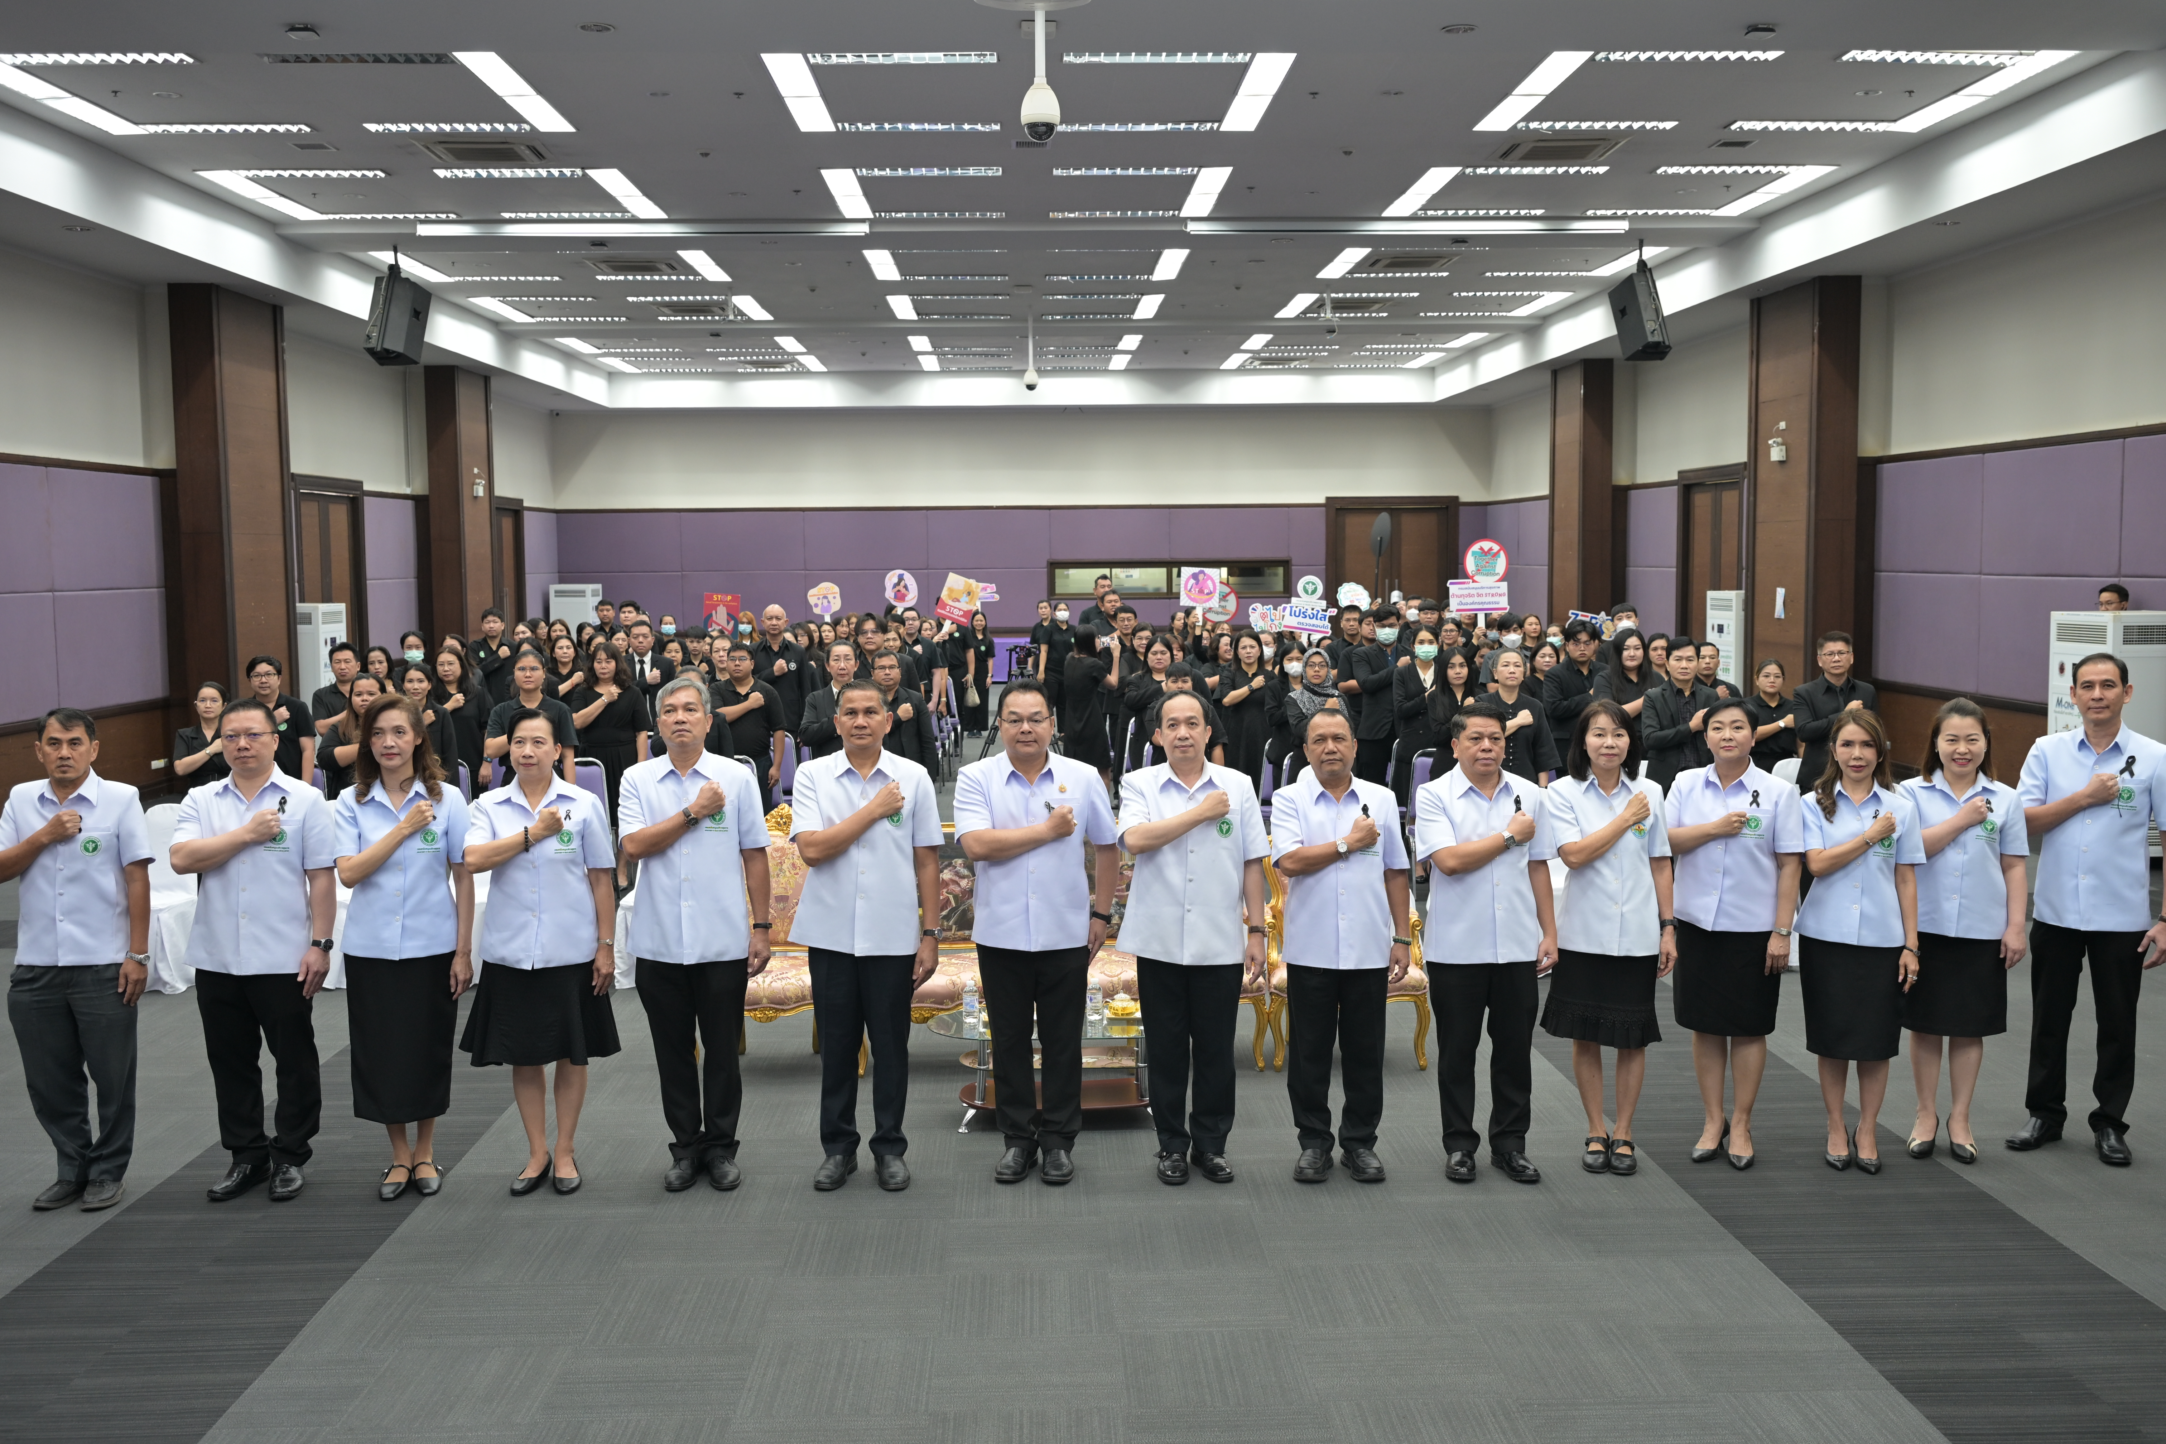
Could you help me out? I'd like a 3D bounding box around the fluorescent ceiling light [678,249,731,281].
[{"bbox_3d":[-4.078,-4.957,21.507,0.270,0.090,2.280,-1,5,-2],"label":"fluorescent ceiling light"}]

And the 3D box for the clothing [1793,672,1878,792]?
[{"bbox_3d":[4.272,0.096,11.295,0.462,0.727,0.320,1,5,12],"label":"clothing"}]

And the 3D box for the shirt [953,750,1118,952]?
[{"bbox_3d":[-0.168,0.441,6.920,0.578,0.676,0.330,-1,5,-2],"label":"shirt"}]

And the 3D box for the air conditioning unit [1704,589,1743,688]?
[{"bbox_3d":[7.252,-0.544,21.678,0.620,1.777,0.580,-1,5,-11],"label":"air conditioning unit"}]

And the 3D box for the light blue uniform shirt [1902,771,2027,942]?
[{"bbox_3d":[3.167,0.481,7.158,0.490,0.596,0.270,1,5,22],"label":"light blue uniform shirt"}]

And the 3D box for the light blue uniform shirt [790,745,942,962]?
[{"bbox_3d":[-0.752,0.446,6.901,0.533,0.699,0.310,-1,5,-4],"label":"light blue uniform shirt"}]

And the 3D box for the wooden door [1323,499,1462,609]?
[{"bbox_3d":[5.440,-2.330,34.961,2.330,3.170,0.150,0,5,-2],"label":"wooden door"}]

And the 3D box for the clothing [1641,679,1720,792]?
[{"bbox_3d":[3.504,0.105,11.561,0.500,0.680,0.300,1,5,13],"label":"clothing"}]

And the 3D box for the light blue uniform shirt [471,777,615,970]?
[{"bbox_3d":[-1.873,0.520,6.909,0.498,0.663,0.270,-1,5,-10],"label":"light blue uniform shirt"}]

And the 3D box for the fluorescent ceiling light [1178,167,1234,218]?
[{"bbox_3d":[1.071,-4.642,17.459,0.260,0.080,2.369,-1,5,-2],"label":"fluorescent ceiling light"}]

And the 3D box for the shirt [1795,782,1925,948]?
[{"bbox_3d":[2.763,0.505,7.058,0.470,0.575,0.270,1,5,17],"label":"shirt"}]

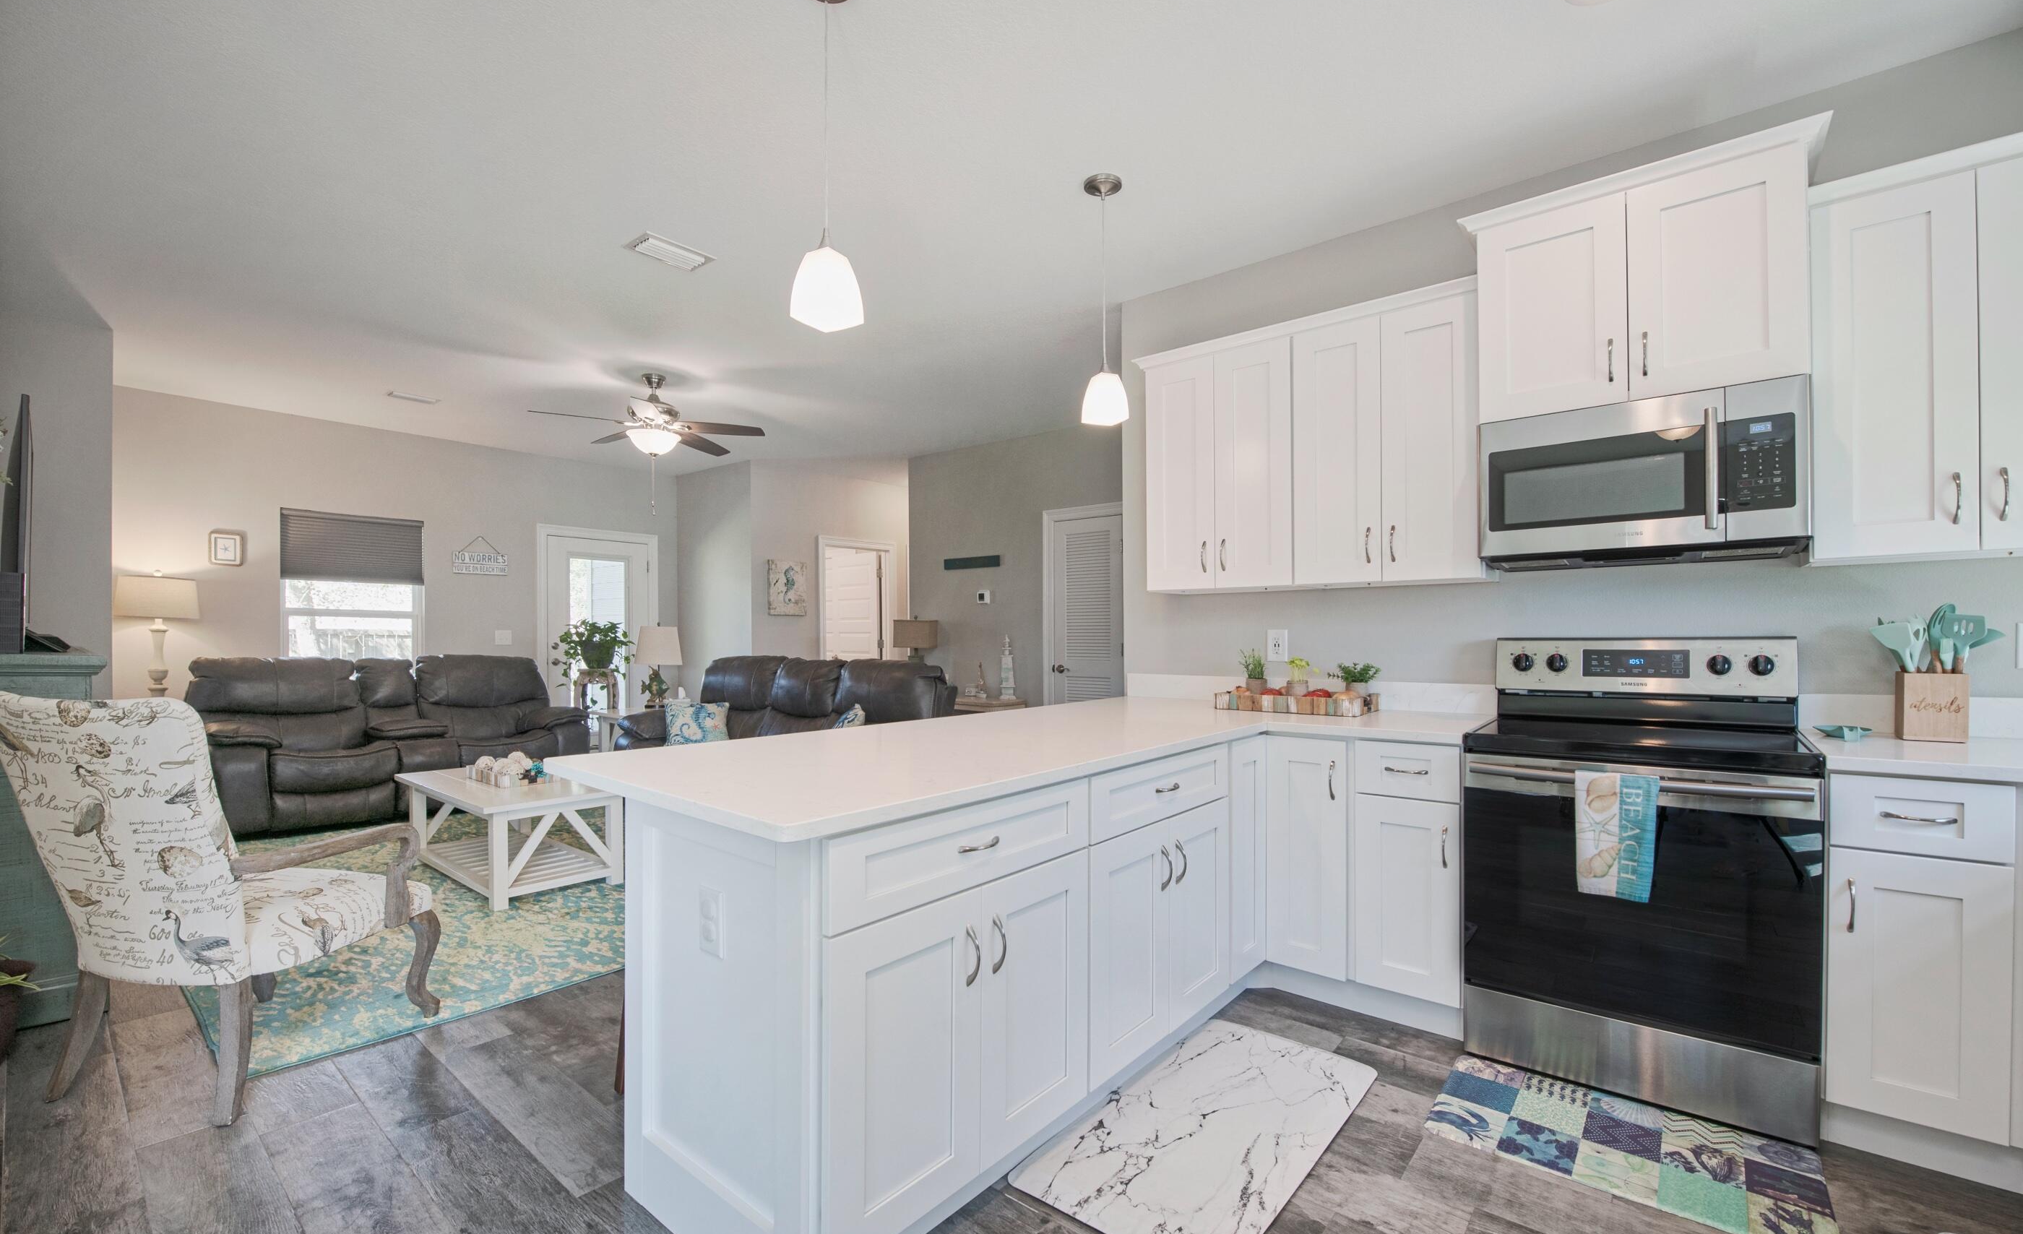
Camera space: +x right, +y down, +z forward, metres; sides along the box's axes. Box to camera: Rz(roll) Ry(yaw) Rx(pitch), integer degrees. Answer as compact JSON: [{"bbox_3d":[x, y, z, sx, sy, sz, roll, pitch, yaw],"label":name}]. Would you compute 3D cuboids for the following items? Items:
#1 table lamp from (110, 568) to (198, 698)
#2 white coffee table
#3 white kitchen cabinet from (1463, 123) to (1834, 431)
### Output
[{"bbox_3d":[-5.229,0.122,4.821,0.390,0.820,0.390,-1,-2,41],"label":"table lamp"},{"bbox_3d":[-2.536,1.070,4.018,1.300,0.460,0.670,-1,-2,39],"label":"white coffee table"},{"bbox_3d":[1.896,-0.950,2.418,0.830,0.645,0.420,-1,-1,41],"label":"white kitchen cabinet"}]

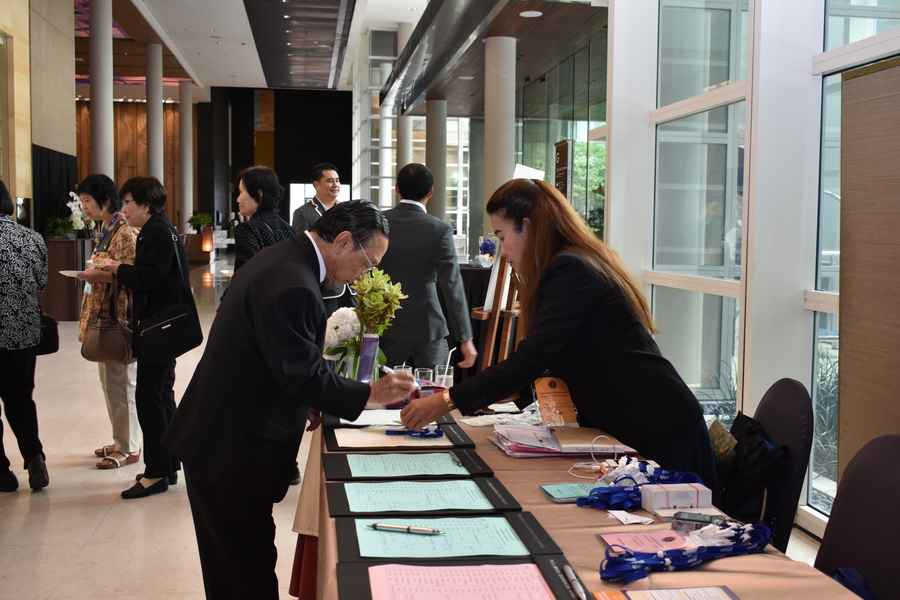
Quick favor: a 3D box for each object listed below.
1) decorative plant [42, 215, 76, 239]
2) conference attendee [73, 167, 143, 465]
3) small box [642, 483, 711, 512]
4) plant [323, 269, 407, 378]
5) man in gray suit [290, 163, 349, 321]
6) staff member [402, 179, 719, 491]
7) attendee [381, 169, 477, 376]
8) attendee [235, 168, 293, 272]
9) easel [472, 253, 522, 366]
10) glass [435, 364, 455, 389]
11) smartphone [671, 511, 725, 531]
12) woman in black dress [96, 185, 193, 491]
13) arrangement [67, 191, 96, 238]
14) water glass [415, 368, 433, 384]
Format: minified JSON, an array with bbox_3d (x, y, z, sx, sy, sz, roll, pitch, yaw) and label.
[{"bbox_3d":[-5.487,-1.030,12.963,0.450,0.340,0.430,-1,5,-22],"label":"decorative plant"},{"bbox_3d":[-1.861,0.103,5.090,0.380,1.570,0.430,-2,6,-33],"label":"conference attendee"},{"bbox_3d":[0.473,0.419,1.936,0.128,0.050,0.056,0,5,-9],"label":"small box"},{"bbox_3d":[-0.288,0.119,3.072,0.270,0.430,0.230,1,5,0],"label":"plant"},{"bbox_3d":[-0.775,0.002,5.918,0.500,1.730,0.330,-3,6,-41],"label":"man in gray suit"},{"bbox_3d":[0.295,0.406,2.575,0.880,1.460,0.530,2,5,18],"label":"staff member"},{"bbox_3d":[-0.167,0.135,4.724,0.540,1.660,0.320,1,4,9],"label":"attendee"},{"bbox_3d":[-0.957,0.122,4.770,0.380,1.610,0.450,4,6,29],"label":"attendee"},{"bbox_3d":[0.348,0.198,4.629,0.680,1.560,0.580,2,5,22],"label":"easel"},{"bbox_3d":[-0.019,0.280,3.136,0.062,0.105,0.062,1,5,0],"label":"glass"},{"bbox_3d":[0.495,0.440,1.839,0.105,0.020,0.050,2,5,14],"label":"smartphone"},{"bbox_3d":[-1.535,0.169,4.680,0.500,1.570,0.480,0,4,-7],"label":"woman in black dress"},{"bbox_3d":[-4.723,-1.094,11.855,0.360,0.610,0.340,1,5,0],"label":"arrangement"},{"bbox_3d":[-0.091,0.282,3.157,0.062,0.095,0.062,1,5,0],"label":"water glass"}]

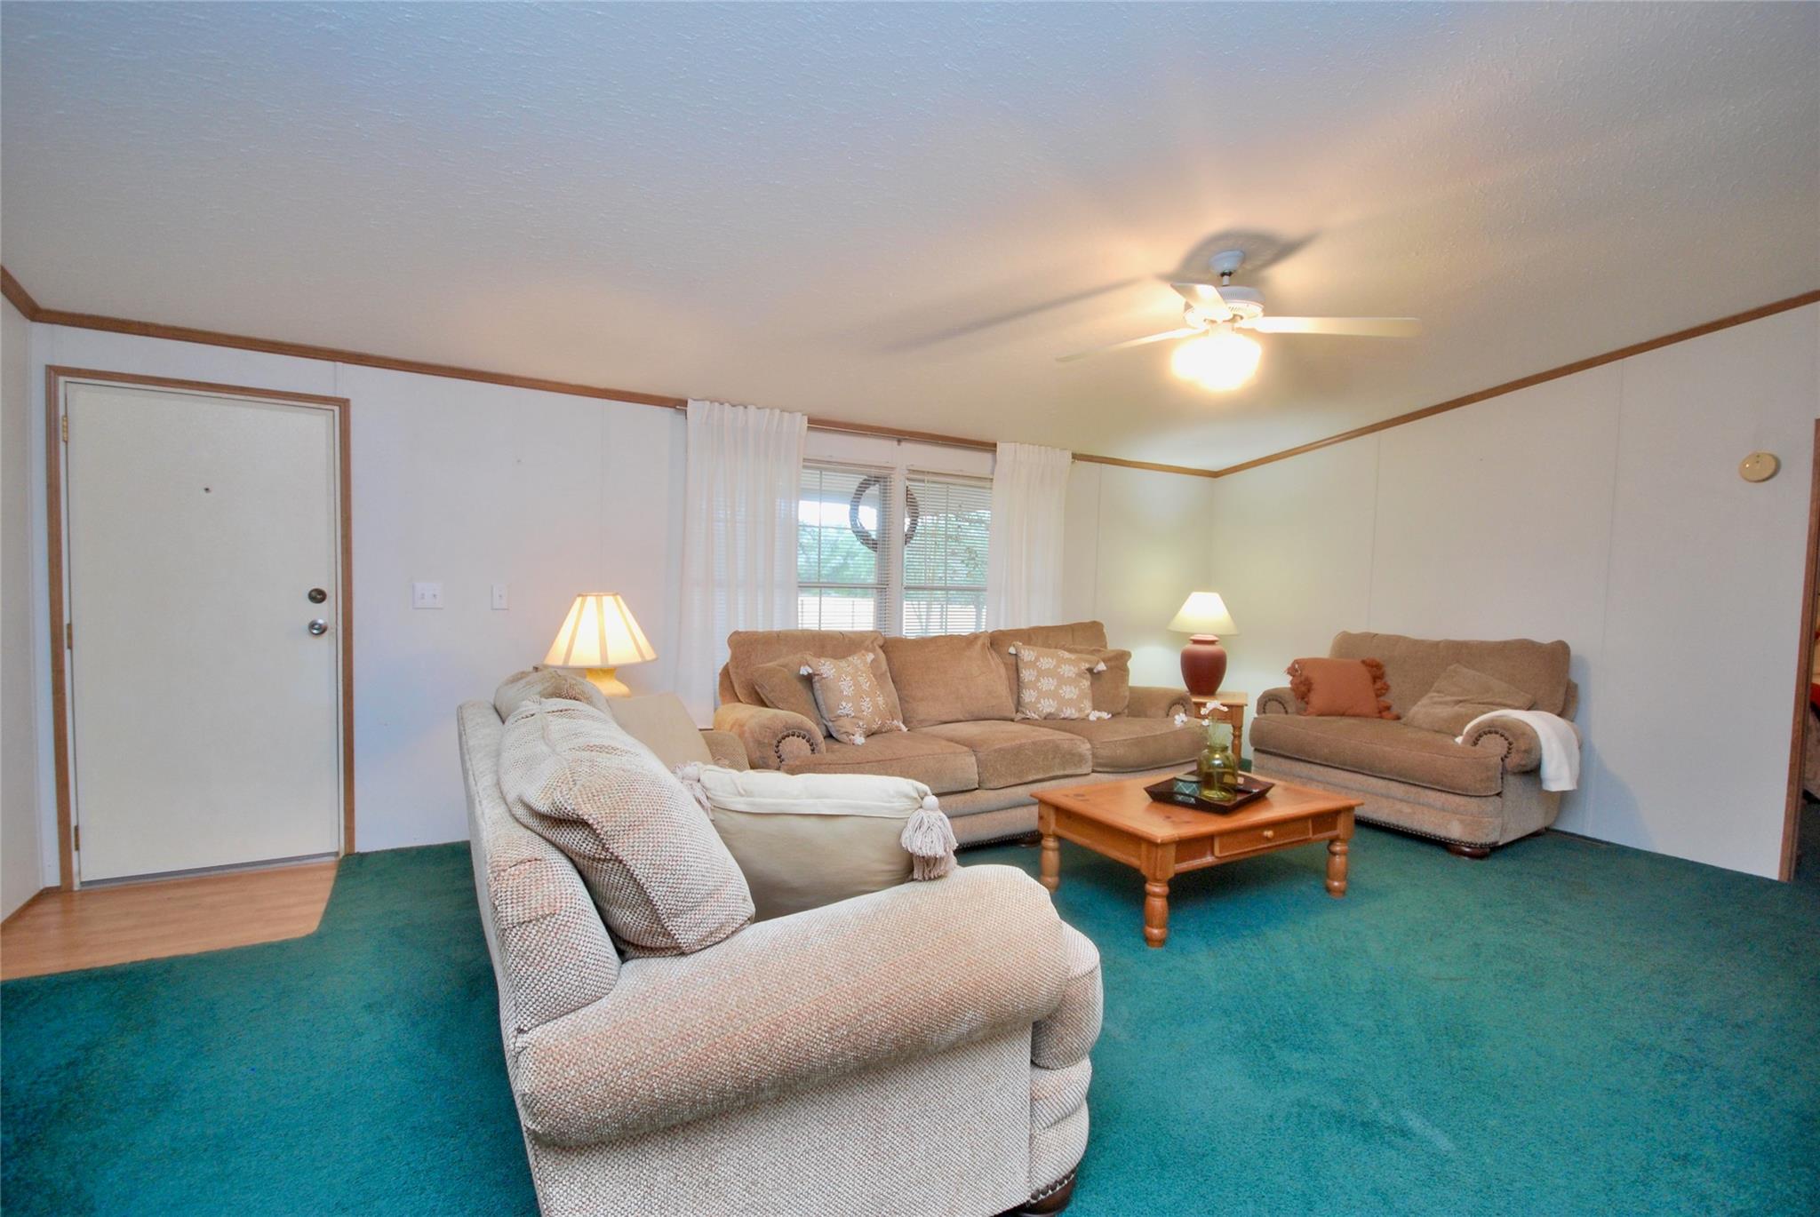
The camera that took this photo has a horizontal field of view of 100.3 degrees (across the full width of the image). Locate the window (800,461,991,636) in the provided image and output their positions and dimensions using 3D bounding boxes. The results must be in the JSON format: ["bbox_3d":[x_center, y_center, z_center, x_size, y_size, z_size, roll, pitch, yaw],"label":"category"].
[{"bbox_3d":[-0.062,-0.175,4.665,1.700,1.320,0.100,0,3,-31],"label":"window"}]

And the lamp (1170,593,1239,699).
[{"bbox_3d":[1.914,0.238,4.986,0.420,0.650,0.420,0,3,-31],"label":"lamp"}]

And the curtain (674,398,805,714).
[{"bbox_3d":[-0.888,-0.040,4.098,0.700,2.020,0.120,0,3,-31],"label":"curtain"}]

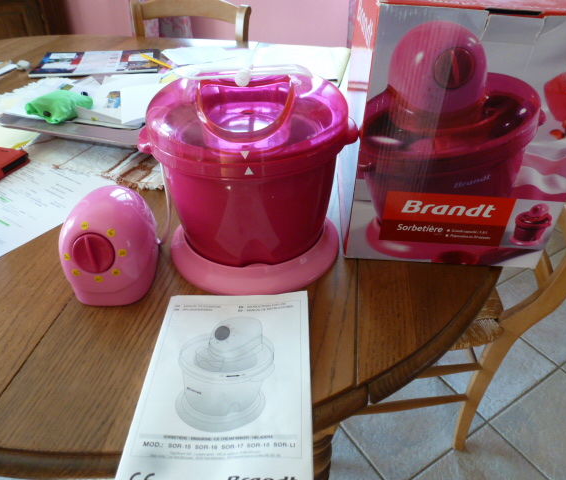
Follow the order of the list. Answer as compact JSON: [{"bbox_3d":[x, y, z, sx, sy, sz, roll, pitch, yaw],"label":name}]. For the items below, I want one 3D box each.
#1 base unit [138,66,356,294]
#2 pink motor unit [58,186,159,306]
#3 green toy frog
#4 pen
[{"bbox_3d":[-0.034,-0.071,0.500,0.224,0.197,0.212,-4,38,-5],"label":"base unit"},{"bbox_3d":[-0.191,-0.004,0.489,0.102,0.097,0.132,-2,37,-5],"label":"pink motor unit"},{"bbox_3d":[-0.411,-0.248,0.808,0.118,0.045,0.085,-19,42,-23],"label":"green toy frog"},{"bbox_3d":[-0.331,-0.466,1.154,0.009,0.009,0.168,-28,46,-31],"label":"pen"}]

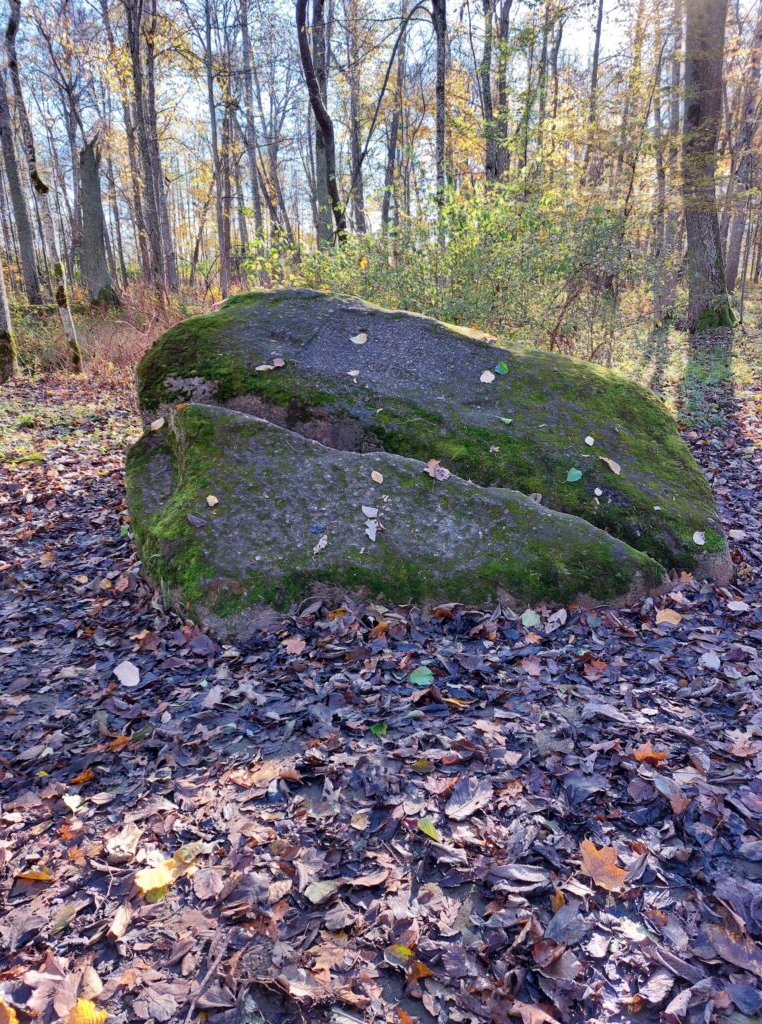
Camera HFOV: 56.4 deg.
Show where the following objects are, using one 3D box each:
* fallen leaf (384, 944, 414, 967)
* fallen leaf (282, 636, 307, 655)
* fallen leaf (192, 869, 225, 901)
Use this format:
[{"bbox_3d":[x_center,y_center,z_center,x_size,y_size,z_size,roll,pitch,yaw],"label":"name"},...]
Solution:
[{"bbox_3d":[0.040,1.006,1.611,0.060,0.018,0.048,-11,22,-26],"label":"fallen leaf"},{"bbox_3d":[-0.353,0.546,2.902,0.102,0.022,0.110,-1,20,0],"label":"fallen leaf"},{"bbox_3d":[-0.434,0.942,1.796,0.075,0.022,0.095,-7,21,-19],"label":"fallen leaf"}]

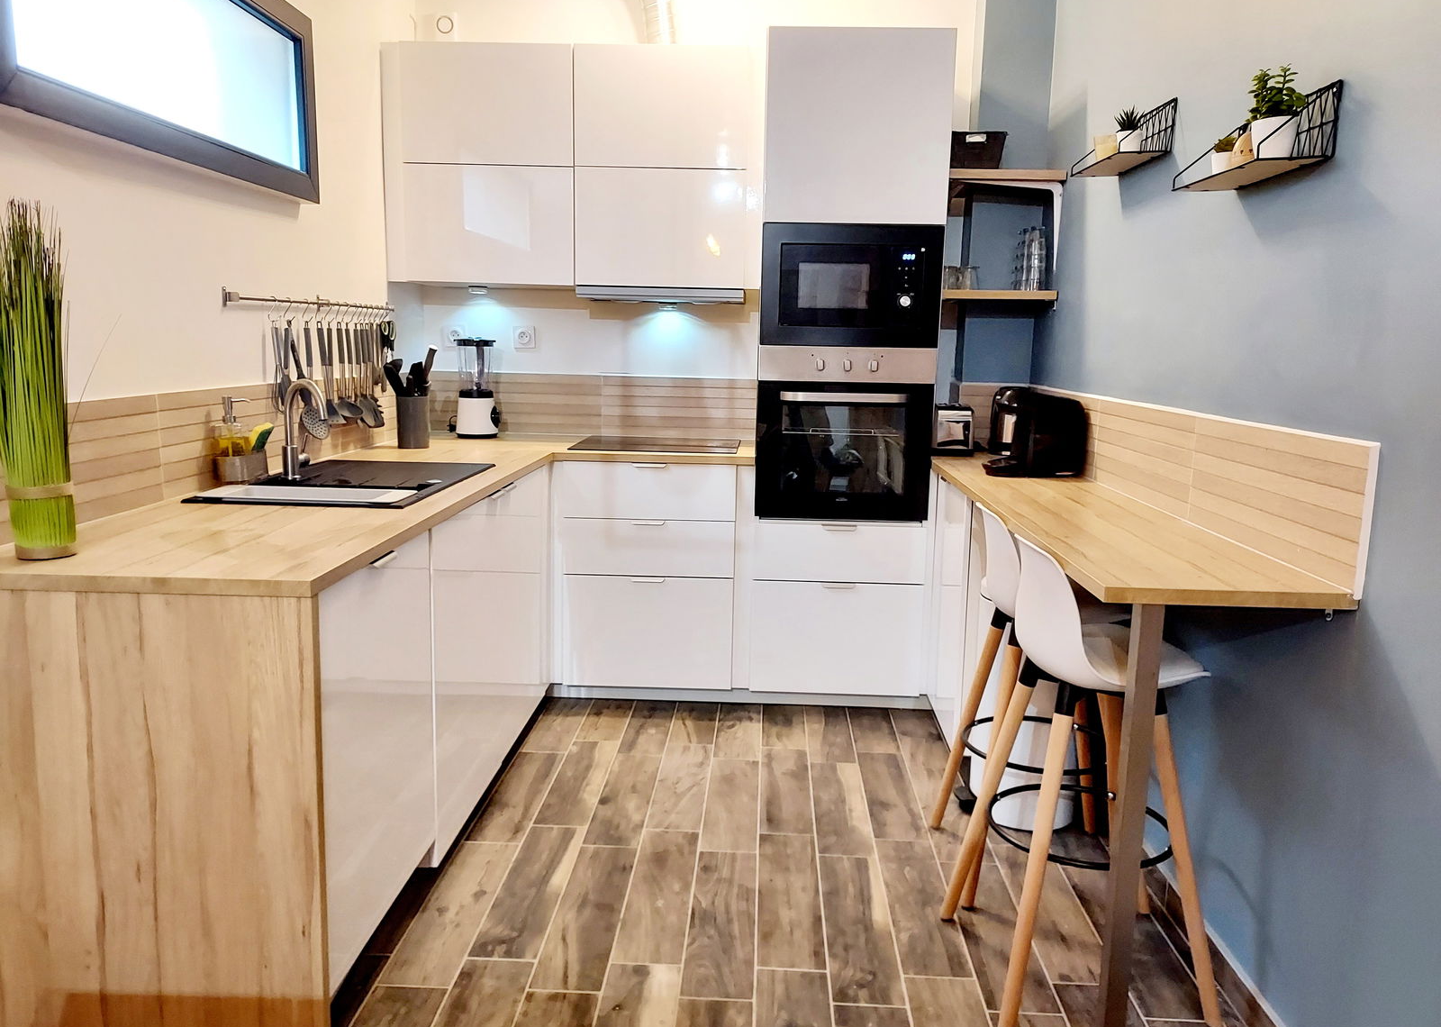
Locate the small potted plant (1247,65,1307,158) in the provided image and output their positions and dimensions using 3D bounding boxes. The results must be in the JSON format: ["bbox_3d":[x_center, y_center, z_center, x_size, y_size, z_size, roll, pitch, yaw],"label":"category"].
[{"bbox_3d":[0.965,-0.691,1.729,0.095,0.165,0.095,2,9,2],"label":"small potted plant"}]

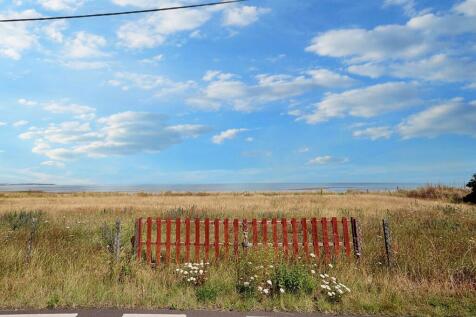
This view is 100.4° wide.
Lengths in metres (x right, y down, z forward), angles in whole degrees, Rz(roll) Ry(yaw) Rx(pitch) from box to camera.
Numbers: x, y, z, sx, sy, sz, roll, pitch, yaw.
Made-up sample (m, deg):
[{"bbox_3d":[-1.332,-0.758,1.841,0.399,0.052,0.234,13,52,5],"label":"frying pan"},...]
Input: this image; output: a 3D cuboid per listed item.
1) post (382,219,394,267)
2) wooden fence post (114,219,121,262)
[{"bbox_3d":[3.701,2.100,4.870,0.110,1.130,0.100,-3,-7,2],"label":"post"},{"bbox_3d":[-3.119,2.169,5.150,0.090,1.130,0.090,-2,-7,2],"label":"wooden fence post"}]

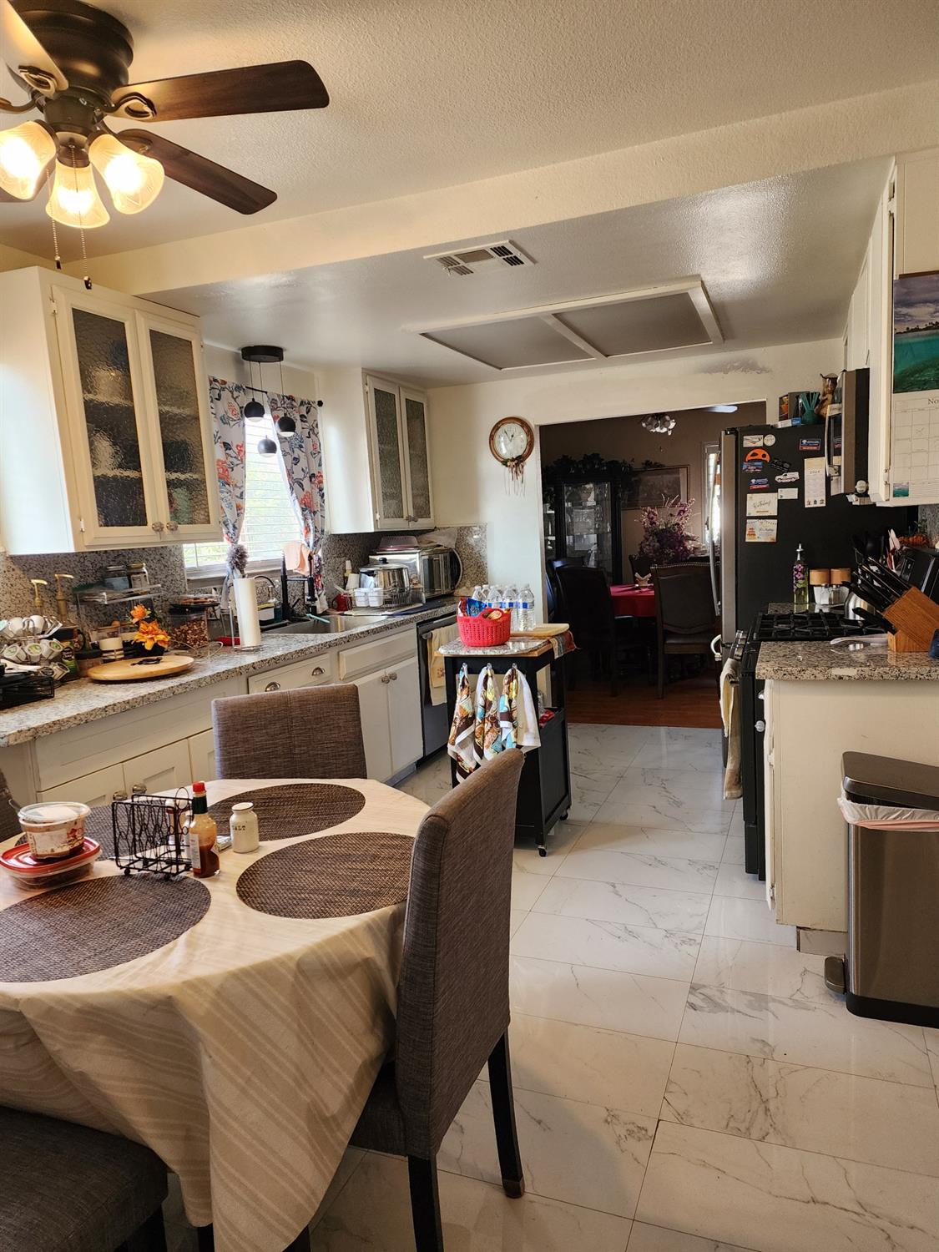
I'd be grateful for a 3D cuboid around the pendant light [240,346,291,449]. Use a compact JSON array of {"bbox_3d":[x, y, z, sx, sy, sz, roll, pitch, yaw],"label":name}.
[{"bbox_3d":[-0.988,-1.087,4.099,0.240,0.520,0.230,-4,7,-8],"label":"pendant light"}]

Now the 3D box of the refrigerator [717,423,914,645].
[{"bbox_3d":[1.861,-0.148,4.615,0.920,1.790,0.910,-1,8,22],"label":"refrigerator"}]

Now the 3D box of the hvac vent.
[{"bbox_3d":[0.037,-1.321,3.010,0.315,0.025,0.300,-1,8,22],"label":"hvac vent"}]

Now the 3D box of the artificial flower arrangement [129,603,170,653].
[{"bbox_3d":[-1.317,0.030,3.411,0.160,0.235,0.150,-6,8,-21],"label":"artificial flower arrangement"}]

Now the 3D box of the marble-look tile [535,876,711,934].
[{"bbox_3d":[0.562,1.024,3.057,0.611,0.010,0.318,0,8,22],"label":"marble-look tile"}]

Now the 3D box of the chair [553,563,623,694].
[{"bbox_3d":[1.093,0.014,6.803,0.480,1.030,0.610,3,9,42],"label":"chair"}]

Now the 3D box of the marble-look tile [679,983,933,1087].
[{"bbox_3d":[0.898,1.106,2.275,0.610,0.010,0.305,-1,8,22],"label":"marble-look tile"}]

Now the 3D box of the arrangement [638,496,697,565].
[{"bbox_3d":[1.713,-0.729,7.204,0.460,0.790,0.420,-1,8,22],"label":"arrangement"}]

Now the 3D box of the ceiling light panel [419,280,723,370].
[{"bbox_3d":[0.560,-1.518,4.375,1.400,0.030,1.370,-1,8,22],"label":"ceiling light panel"}]

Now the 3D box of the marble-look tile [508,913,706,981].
[{"bbox_3d":[0.446,1.066,2.772,0.611,0.010,0.303,0,8,22],"label":"marble-look tile"}]

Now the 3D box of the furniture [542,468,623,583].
[{"bbox_3d":[1.077,-0.695,8.830,1.050,1.900,0.450,0,8,22],"label":"furniture"}]

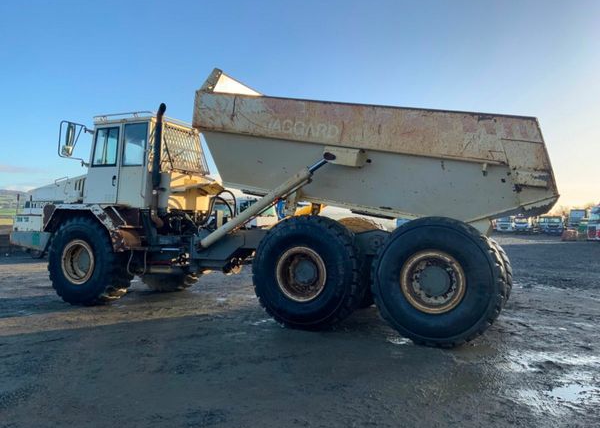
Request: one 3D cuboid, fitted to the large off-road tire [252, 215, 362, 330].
[{"bbox_3d":[0.132,0.808,6.996,1.574,1.559,0.589,0,-1,25],"label":"large off-road tire"}]

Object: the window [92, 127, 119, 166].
[{"bbox_3d":[-3.496,-1.200,9.079,0.584,0.715,0.050,0,-4,25],"label":"window"}]

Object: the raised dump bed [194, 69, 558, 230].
[{"bbox_3d":[1.177,-0.948,7.678,5.037,1.639,2.606,10,3,25],"label":"raised dump bed"}]

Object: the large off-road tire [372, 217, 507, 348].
[{"bbox_3d":[1.705,0.815,6.269,1.574,1.559,0.589,0,-1,25],"label":"large off-road tire"}]

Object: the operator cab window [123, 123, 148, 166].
[{"bbox_3d":[-2.882,-1.207,8.794,0.544,0.749,0.050,0,-4,25],"label":"operator cab window"}]

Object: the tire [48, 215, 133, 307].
[{"bbox_3d":[-3.619,0.793,8.746,1.574,1.559,0.589,0,-1,25],"label":"tire"}]

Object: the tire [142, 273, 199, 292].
[{"bbox_3d":[-2.752,0.832,10.605,1.574,1.559,0.589,0,-1,25],"label":"tire"}]

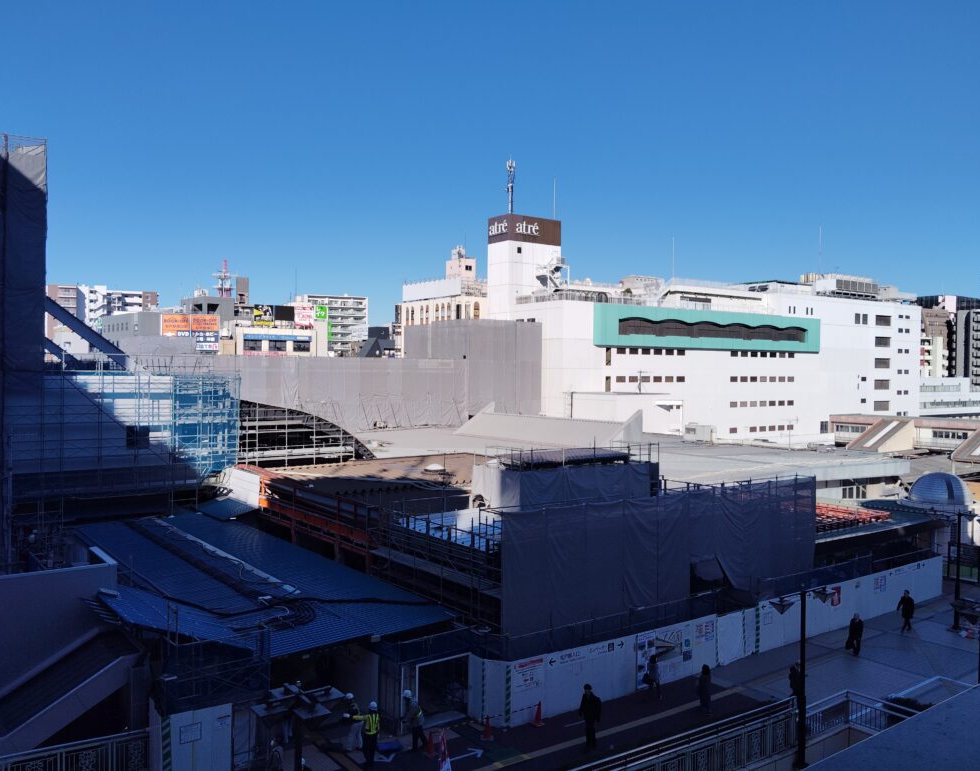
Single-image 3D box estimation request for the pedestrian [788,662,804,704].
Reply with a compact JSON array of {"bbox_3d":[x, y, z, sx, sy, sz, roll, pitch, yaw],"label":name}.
[{"bbox_3d":[9.673,9.585,26.093,0.480,1.700,0.500,0,1,-28],"label":"pedestrian"}]

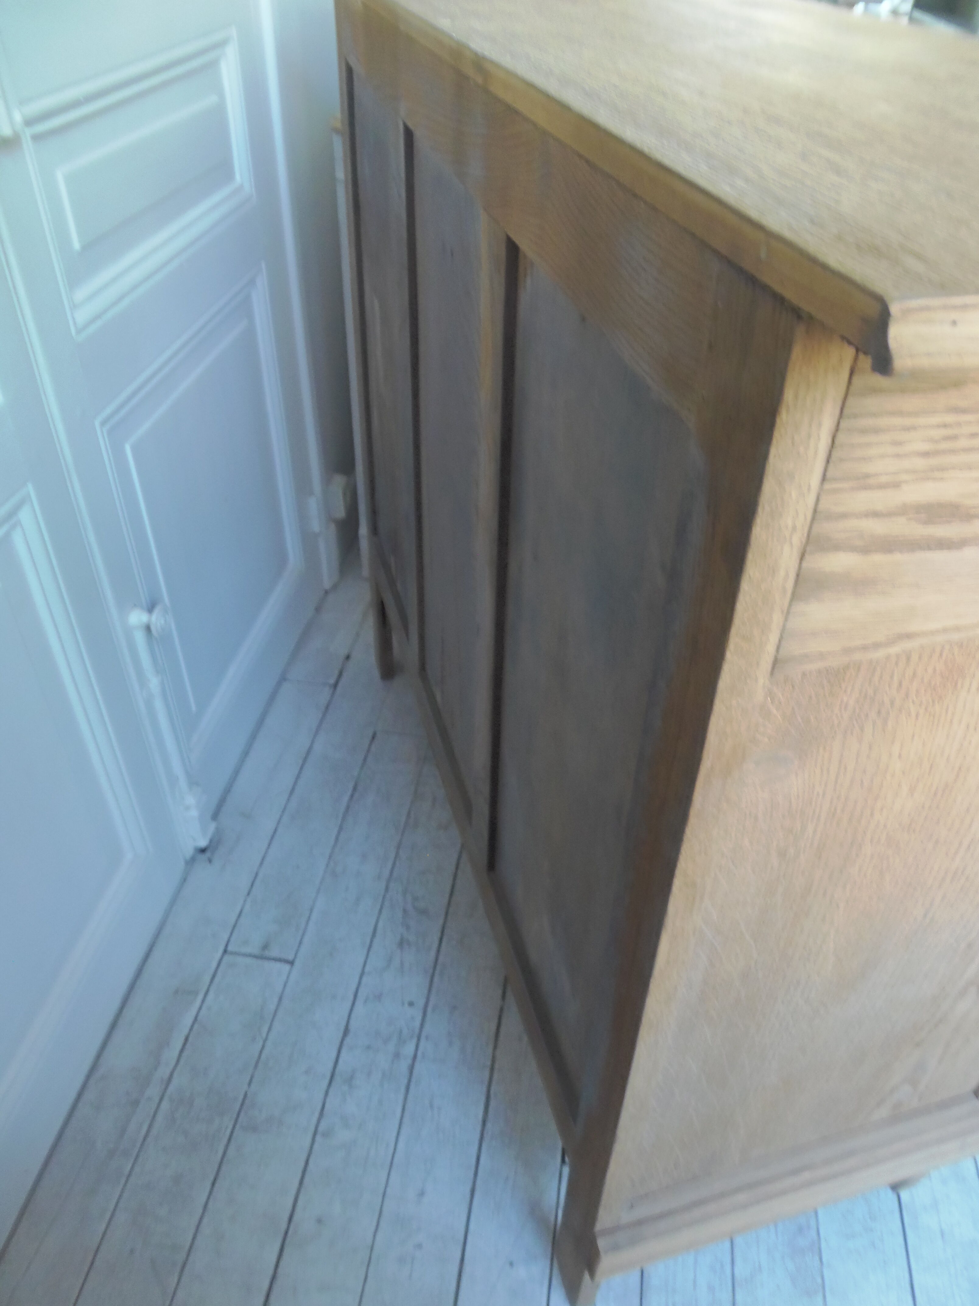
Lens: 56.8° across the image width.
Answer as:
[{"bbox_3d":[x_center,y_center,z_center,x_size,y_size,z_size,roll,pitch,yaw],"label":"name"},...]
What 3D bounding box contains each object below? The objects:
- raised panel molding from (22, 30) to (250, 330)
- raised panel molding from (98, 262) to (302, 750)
[{"bbox_3d":[-0.360,-0.549,1.016,0.030,0.196,0.507,7,41,5],"label":"raised panel molding"},{"bbox_3d":[-0.374,-0.205,1.311,0.025,0.532,0.516,7,41,5],"label":"raised panel molding"}]

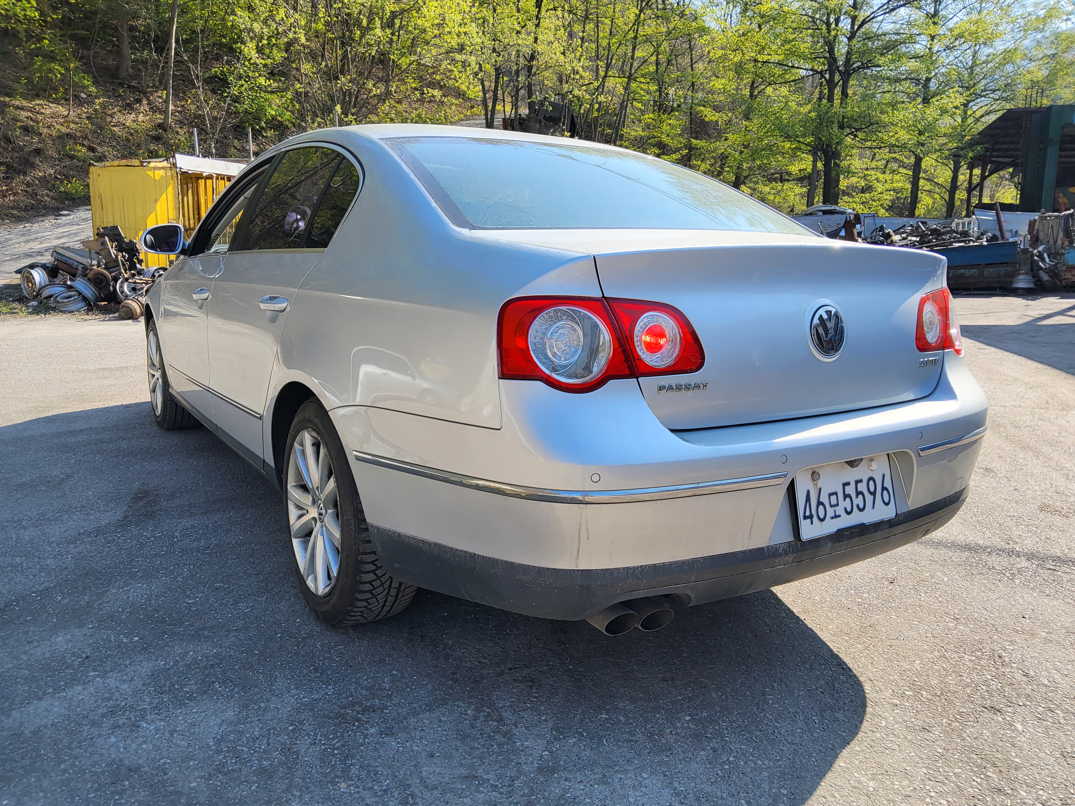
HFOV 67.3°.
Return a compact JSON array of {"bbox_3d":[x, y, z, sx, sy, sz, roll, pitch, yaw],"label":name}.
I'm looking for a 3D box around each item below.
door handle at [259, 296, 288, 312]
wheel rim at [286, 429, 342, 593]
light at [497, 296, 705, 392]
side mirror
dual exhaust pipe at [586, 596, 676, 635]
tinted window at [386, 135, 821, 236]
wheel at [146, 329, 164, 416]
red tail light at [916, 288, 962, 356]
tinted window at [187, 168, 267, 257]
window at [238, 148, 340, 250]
[{"bbox_3d":[-0.745,-0.281,2.293,0.055,0.050,0.220,-6,13,-32],"label":"door handle"},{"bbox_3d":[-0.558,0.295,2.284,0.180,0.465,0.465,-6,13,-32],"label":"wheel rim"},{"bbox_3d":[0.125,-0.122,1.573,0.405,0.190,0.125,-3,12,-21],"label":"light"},{"bbox_3d":[-1.629,-0.714,3.508,0.190,0.140,0.130,-6,13,-32],"label":"side mirror"},{"bbox_3d":[0.182,0.422,1.697,0.180,0.075,0.140,-6,13,-32],"label":"dual exhaust pipe"},{"bbox_3d":[0.176,-0.677,2.441,1.240,0.090,0.820,-6,35,-32],"label":"tinted window"},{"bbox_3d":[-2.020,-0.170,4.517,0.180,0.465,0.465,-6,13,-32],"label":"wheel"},{"bbox_3d":[1.056,-0.216,2.163,0.405,0.190,0.125,-9,15,-43],"label":"red tail light"},{"bbox_3d":[-1.237,-0.762,3.196,0.060,0.390,0.780,29,-6,-34],"label":"tinted window"},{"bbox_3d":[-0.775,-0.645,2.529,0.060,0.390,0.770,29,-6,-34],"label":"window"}]

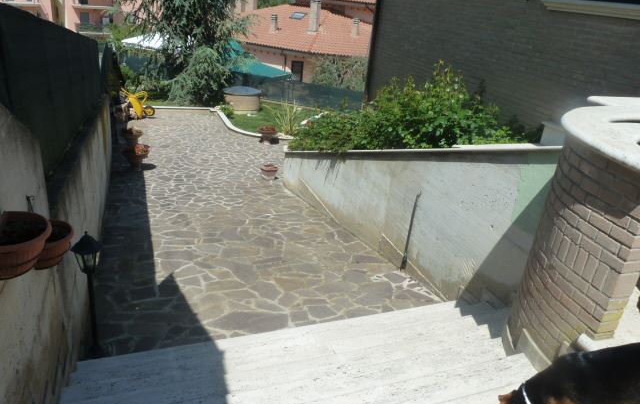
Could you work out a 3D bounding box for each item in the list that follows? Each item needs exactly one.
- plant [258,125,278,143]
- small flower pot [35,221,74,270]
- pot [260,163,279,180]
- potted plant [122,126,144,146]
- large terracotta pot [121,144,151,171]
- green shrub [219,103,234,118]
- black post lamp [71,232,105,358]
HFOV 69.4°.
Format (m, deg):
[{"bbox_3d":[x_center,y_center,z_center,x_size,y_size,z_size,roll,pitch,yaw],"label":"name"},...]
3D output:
[{"bbox_3d":[-1.481,-1.908,13.267,0.560,0.450,0.560,5,25,-2],"label":"plant"},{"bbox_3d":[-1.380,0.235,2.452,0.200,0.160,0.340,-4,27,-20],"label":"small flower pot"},{"bbox_3d":[-1.057,-0.629,9.648,0.370,0.300,0.370,5,25,-2],"label":"pot"},{"bbox_3d":[-4.863,-1.721,12.109,0.570,0.450,0.570,-4,27,-20],"label":"potted plant"},{"bbox_3d":[-3.922,-0.940,9.890,0.580,0.480,0.580,-4,27,-20],"label":"large terracotta pot"},{"bbox_3d":[-3.314,-3.293,16.574,0.550,0.500,0.550,-4,27,-20],"label":"green shrub"},{"bbox_3d":[-1.658,0.684,3.360,0.215,1.060,0.215,-4,27,-20],"label":"black post lamp"}]

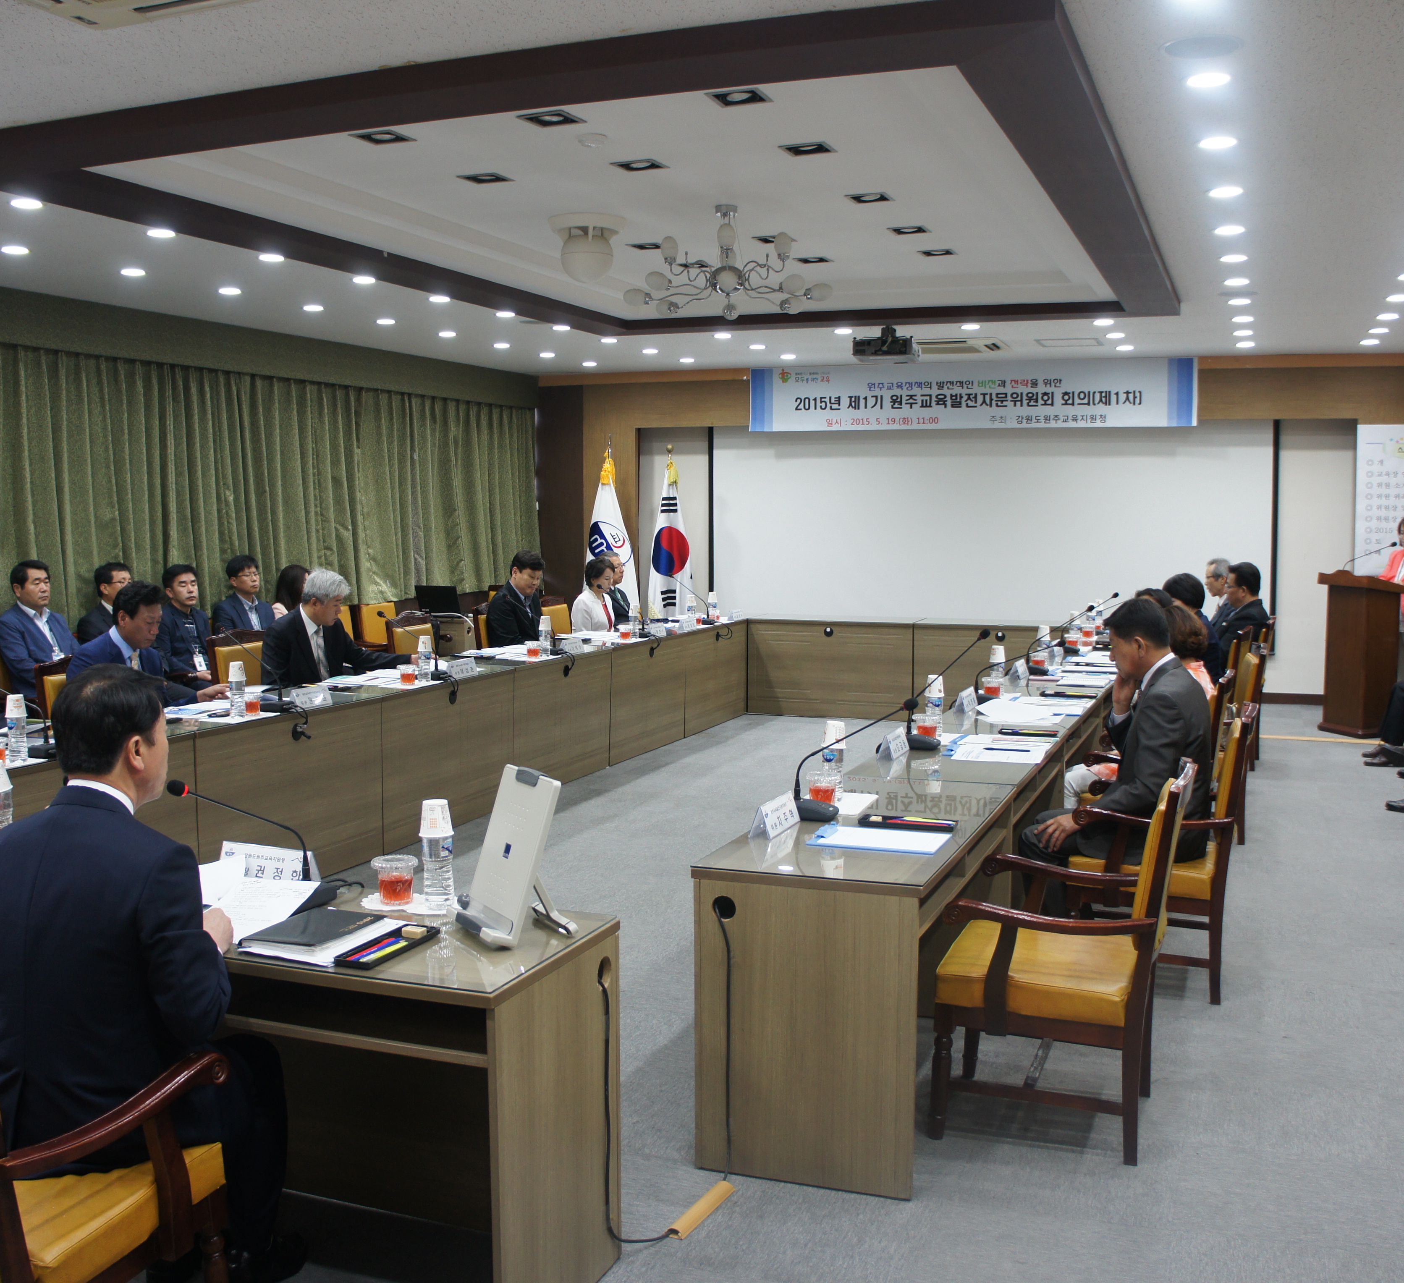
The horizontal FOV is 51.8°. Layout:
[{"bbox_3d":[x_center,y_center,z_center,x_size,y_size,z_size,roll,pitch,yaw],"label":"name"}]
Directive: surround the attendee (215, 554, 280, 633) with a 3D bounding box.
[{"bbox_3d":[-2.675,0.147,8.766,0.780,1.310,0.500,2,5,21],"label":"attendee"}]

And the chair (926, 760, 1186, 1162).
[{"bbox_3d":[0.945,0.780,3.746,0.590,0.940,0.520,2,5,21],"label":"chair"}]

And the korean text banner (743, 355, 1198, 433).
[{"bbox_3d":[2.267,-2.150,12.606,3.900,0.580,0.020,2,5,21],"label":"korean text banner"}]

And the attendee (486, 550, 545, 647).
[{"bbox_3d":[-1.117,0.046,9.838,0.780,1.320,0.520,2,5,21],"label":"attendee"}]

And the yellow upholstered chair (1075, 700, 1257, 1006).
[{"bbox_3d":[1.600,0.685,5.035,0.600,0.980,0.560,2,6,21],"label":"yellow upholstered chair"}]

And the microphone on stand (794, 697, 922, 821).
[{"bbox_3d":[0.416,0.318,3.971,0.365,0.345,0.130,2,5,21],"label":"microphone on stand"}]

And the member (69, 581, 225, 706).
[{"bbox_3d":[-2.345,0.385,6.265,0.800,1.280,0.540,2,5,21],"label":"member"}]

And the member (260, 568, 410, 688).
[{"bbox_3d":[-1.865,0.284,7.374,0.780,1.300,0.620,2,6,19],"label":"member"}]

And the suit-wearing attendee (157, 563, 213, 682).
[{"bbox_3d":[-2.875,0.207,8.257,0.780,1.280,0.500,2,5,21],"label":"suit-wearing attendee"}]

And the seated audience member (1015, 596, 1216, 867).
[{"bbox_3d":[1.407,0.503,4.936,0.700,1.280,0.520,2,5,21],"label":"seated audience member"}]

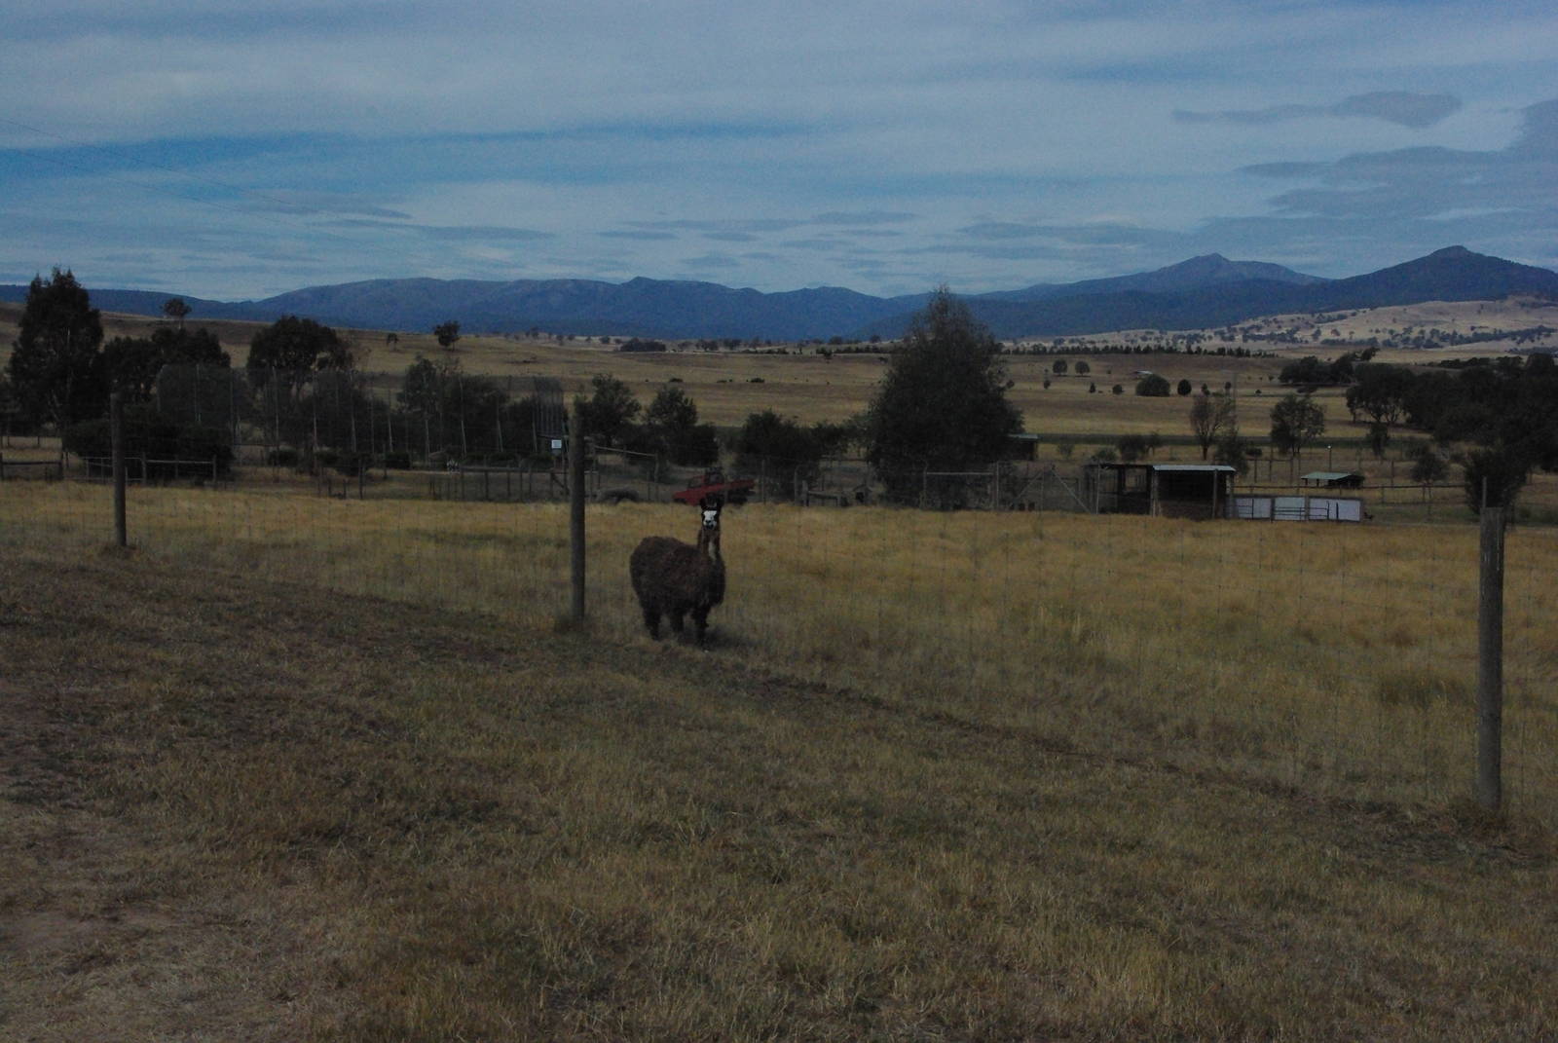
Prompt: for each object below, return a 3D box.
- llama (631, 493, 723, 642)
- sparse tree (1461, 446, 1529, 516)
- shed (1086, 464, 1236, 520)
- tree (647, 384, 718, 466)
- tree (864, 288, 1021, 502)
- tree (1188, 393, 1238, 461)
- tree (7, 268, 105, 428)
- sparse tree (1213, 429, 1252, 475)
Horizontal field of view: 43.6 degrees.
[{"bbox_3d":[-0.907,0.442,17.500,0.550,1.310,1.100,-5,8,-42],"label":"llama"},{"bbox_3d":[38.544,-2.261,105.000,3.662,3.735,3.662,2,6,20],"label":"sparse tree"},{"bbox_3d":[16.751,-1.315,86.000,6.500,2.500,3.300,1,6,14],"label":"shed"},{"bbox_3d":[-6.303,-6.301,127.000,4.507,5.310,4.507,0,6,-3],"label":"tree"},{"bbox_3d":[7.725,-5.971,92.000,7.317,10.105,7.317,0,6,5],"label":"tree"},{"bbox_3d":[40.061,-8.706,180.000,4.405,6.178,4.405,1,6,12],"label":"tree"},{"bbox_3d":[-53.029,-12.717,143.000,7.087,11.691,7.087,-2,6,-20],"label":"tree"},{"bbox_3d":[35.348,-5.359,152.000,2.976,3.699,2.976,1,6,13],"label":"sparse tree"}]

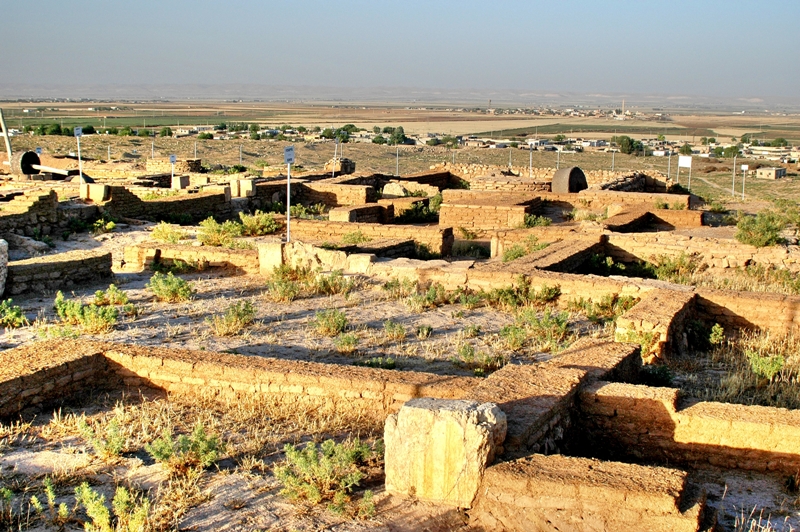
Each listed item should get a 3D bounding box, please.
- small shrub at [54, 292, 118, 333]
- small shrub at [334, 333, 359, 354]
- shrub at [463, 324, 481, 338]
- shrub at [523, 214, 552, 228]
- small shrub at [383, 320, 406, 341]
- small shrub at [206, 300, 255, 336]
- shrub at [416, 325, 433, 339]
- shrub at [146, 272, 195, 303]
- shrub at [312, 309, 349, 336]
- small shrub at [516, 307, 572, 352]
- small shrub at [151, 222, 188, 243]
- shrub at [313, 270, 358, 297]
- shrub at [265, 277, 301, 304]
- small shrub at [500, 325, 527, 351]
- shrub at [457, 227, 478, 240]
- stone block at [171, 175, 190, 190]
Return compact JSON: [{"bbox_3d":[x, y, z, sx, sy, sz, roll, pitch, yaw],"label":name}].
[{"bbox_3d":[-4.549,0.649,16.597,0.901,0.520,0.676,0,8,0],"label":"small shrub"},{"bbox_3d":[-0.728,1.052,15.393,0.317,0.281,0.301,0,8,-3],"label":"small shrub"},{"bbox_3d":[1.012,0.923,16.083,0.247,0.175,0.222,0,8,0],"label":"shrub"},{"bbox_3d":[3.638,-1.202,30.117,0.770,0.315,0.616,0,8,0],"label":"shrub"},{"bbox_3d":[-0.077,0.896,15.979,0.327,0.250,0.294,0,8,0],"label":"small shrub"},{"bbox_3d":[-2.426,0.733,16.261,0.720,0.481,0.648,0,9,0],"label":"small shrub"},{"bbox_3d":[0.347,0.921,16.062,0.220,0.180,0.198,0,8,0],"label":"shrub"},{"bbox_3d":[-3.935,0.370,19.386,0.799,0.484,0.719,-2,9,-11],"label":"shrub"},{"bbox_3d":[-0.997,0.793,16.213,0.516,0.377,0.465,0,9,0],"label":"shrub"},{"bbox_3d":[1.955,0.832,15.267,0.757,0.583,0.681,0,9,0],"label":"small shrub"},{"bbox_3d":[-5.408,-0.802,26.532,0.891,0.439,0.802,0,9,0],"label":"small shrub"},{"bbox_3d":[-1.170,0.311,20.213,0.763,0.437,0.687,0,8,-3],"label":"shrub"},{"bbox_3d":[-1.936,0.393,18.945,0.548,0.355,0.493,0,8,0],"label":"shrub"},{"bbox_3d":[1.574,0.990,15.672,0.350,0.339,0.332,1,8,6],"label":"small shrub"},{"bbox_3d":[1.703,-0.832,28.533,0.538,0.332,0.484,1,8,3],"label":"shrub"},{"bbox_3d":[-8.029,-3.091,41.664,0.420,0.520,0.500,6,10,35],"label":"stone block"}]

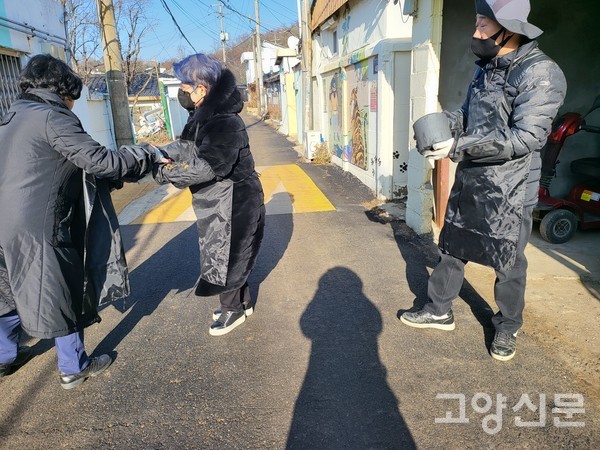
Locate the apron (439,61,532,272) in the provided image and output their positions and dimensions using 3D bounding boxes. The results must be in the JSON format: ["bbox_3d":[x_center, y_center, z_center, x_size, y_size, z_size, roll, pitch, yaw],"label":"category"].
[{"bbox_3d":[0.904,-0.267,2.090,0.290,0.980,0.450,-12,19,-28],"label":"apron"}]

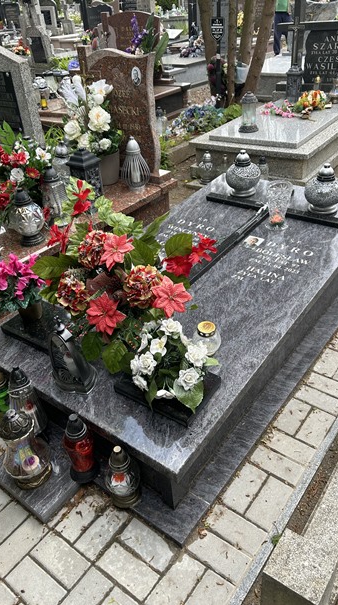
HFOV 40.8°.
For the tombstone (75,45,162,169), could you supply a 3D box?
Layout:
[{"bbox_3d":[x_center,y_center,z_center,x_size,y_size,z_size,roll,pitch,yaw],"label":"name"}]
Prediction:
[{"bbox_3d":[-0.366,-1.471,3.466,0.680,0.840,0.120,20,39,32],"label":"tombstone"}]

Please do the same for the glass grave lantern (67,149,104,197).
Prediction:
[{"bbox_3d":[-0.540,-0.815,3.032,0.165,0.390,0.165,19,40,33],"label":"glass grave lantern"}]

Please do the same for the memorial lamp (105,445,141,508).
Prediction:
[{"bbox_3d":[-0.160,0.584,1.544,0.117,0.254,0.117,-3,33,2],"label":"memorial lamp"}]

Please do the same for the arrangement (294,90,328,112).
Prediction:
[{"bbox_3d":[1.606,-2.307,5.192,0.370,0.190,0.300,20,39,32],"label":"arrangement"}]

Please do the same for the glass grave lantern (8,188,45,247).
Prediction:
[{"bbox_3d":[-0.819,-0.509,2.629,0.200,0.320,0.200,20,40,32],"label":"glass grave lantern"}]

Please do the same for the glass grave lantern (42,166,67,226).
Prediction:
[{"bbox_3d":[-0.738,-0.677,2.889,0.135,0.366,0.135,19,40,33],"label":"glass grave lantern"}]

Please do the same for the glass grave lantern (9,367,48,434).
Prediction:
[{"bbox_3d":[-0.581,0.386,1.829,0.121,0.310,0.121,19,40,33],"label":"glass grave lantern"}]

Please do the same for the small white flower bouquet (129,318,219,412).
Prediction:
[{"bbox_3d":[0.006,0.210,1.589,0.320,0.240,0.290,20,40,32],"label":"small white flower bouquet"}]

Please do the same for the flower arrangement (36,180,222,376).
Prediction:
[{"bbox_3d":[-0.183,-0.096,1.805,0.630,0.570,0.460,19,40,33],"label":"flower arrangement"}]

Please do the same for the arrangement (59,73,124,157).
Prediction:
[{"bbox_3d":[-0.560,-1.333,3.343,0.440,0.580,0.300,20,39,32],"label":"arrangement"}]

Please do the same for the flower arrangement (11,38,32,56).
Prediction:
[{"bbox_3d":[-3.267,-5.611,10.000,0.420,0.340,0.380,20,39,32],"label":"flower arrangement"}]

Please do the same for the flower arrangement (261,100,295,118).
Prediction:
[{"bbox_3d":[1.276,-2.204,5.186,0.440,0.110,0.380,20,39,32],"label":"flower arrangement"}]

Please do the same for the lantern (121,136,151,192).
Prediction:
[{"bbox_3d":[-0.242,-0.984,3.215,0.208,0.356,0.208,-3,33,2],"label":"lantern"}]

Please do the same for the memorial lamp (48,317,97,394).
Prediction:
[{"bbox_3d":[-0.365,0.169,1.695,0.205,0.290,0.155,19,43,33],"label":"memorial lamp"}]

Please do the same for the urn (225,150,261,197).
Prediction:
[{"bbox_3d":[0.487,-0.848,2.961,0.227,0.274,0.227,-5,35,4],"label":"urn"}]

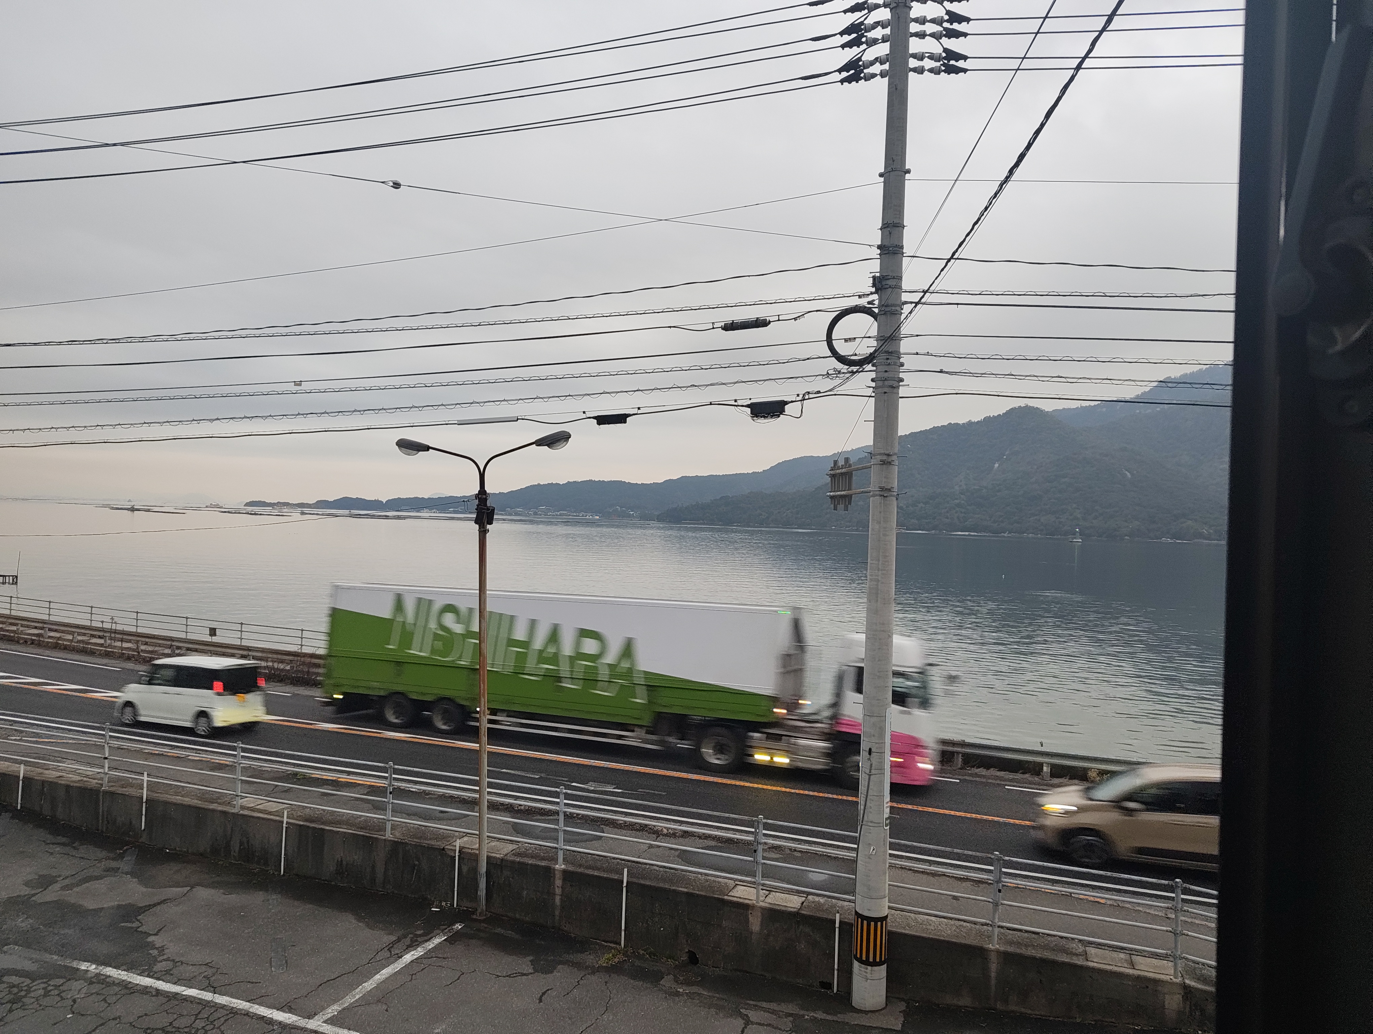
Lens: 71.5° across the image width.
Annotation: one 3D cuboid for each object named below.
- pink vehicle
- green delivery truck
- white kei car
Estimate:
[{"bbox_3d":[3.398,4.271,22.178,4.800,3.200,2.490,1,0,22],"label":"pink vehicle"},{"bbox_3d":[-3.383,3.820,24.906,12.921,3.760,2.490,1,0,22],"label":"green delivery truck"},{"bbox_3d":[-12.976,4.553,24.999,3.400,1.770,1.475,1,0,22],"label":"white kei car"}]

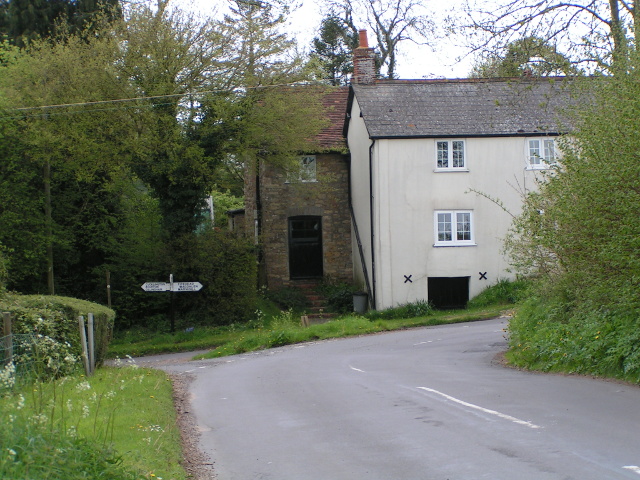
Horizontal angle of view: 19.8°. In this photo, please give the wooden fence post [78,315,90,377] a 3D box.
[{"bbox_3d":[-3.662,1.658,28.500,0.075,0.940,0.075,-7,0,-11],"label":"wooden fence post"}]

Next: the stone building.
[{"bbox_3d":[-0.682,-1.555,57.500,2.850,6.350,4.200,-1,0,-9],"label":"stone building"}]

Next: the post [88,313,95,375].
[{"bbox_3d":[-3.578,1.626,28.700,0.080,0.960,0.080,-1,0,-11],"label":"post"}]

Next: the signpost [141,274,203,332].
[{"bbox_3d":[-3.962,1.740,49.000,1.660,1.700,0.130,-1,0,-3],"label":"signpost"}]

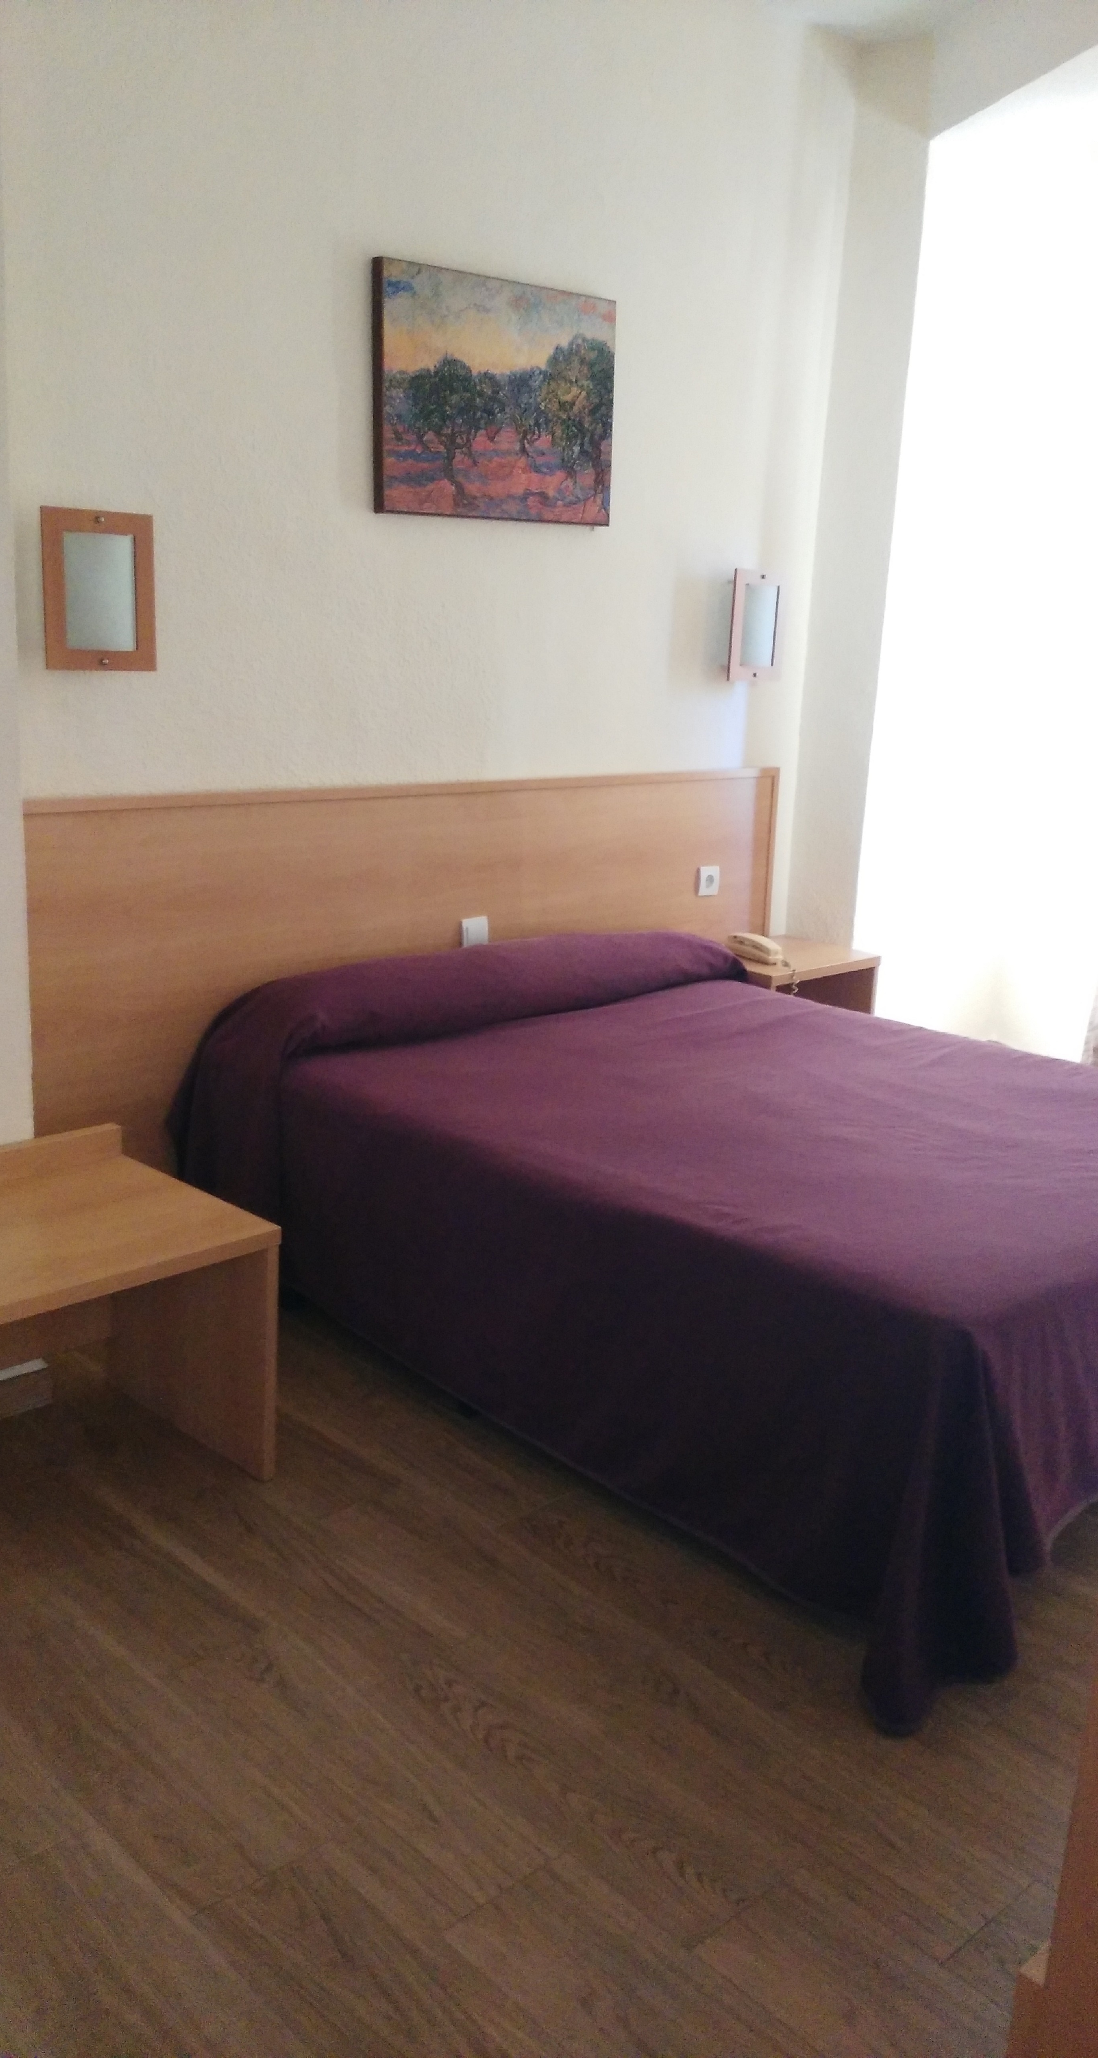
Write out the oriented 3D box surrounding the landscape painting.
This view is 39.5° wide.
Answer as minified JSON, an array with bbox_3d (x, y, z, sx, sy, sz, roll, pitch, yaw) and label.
[{"bbox_3d":[-0.108,-1.425,3.480,0.034,0.504,0.722,15,22,42],"label":"landscape painting"}]

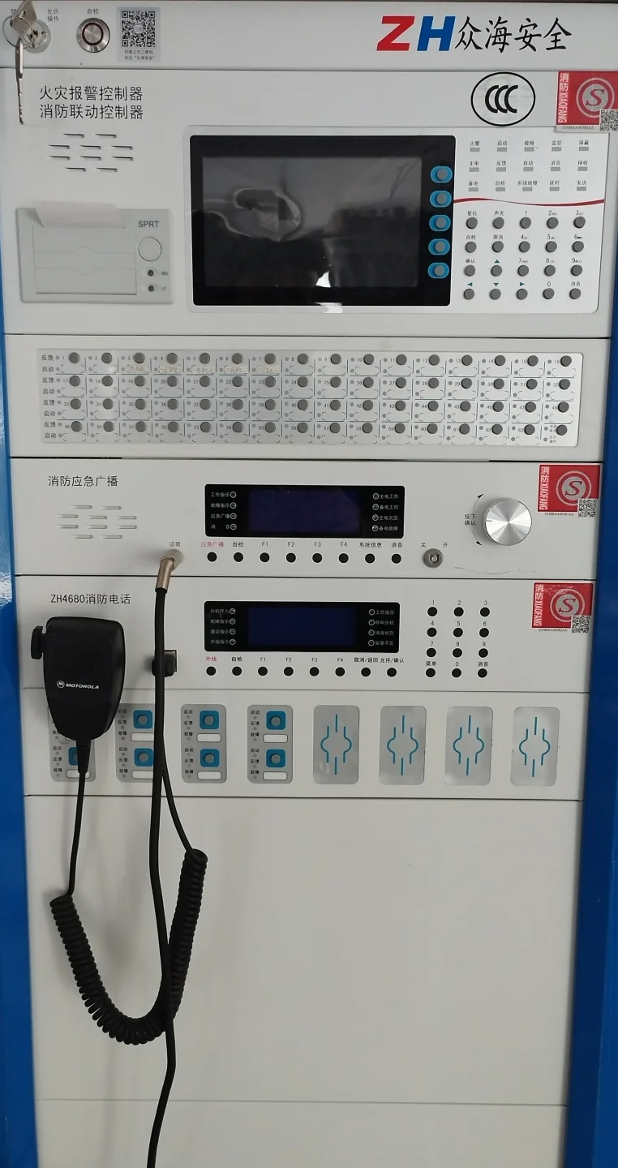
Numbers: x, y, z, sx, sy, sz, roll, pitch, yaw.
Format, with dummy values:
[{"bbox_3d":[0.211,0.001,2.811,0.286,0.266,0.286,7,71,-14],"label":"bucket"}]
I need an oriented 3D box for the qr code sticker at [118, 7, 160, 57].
[{"bbox_3d":[-0.117,-0.380,0.607,0.029,0.034,0.002,0,9,0],"label":"qr code sticker"}]

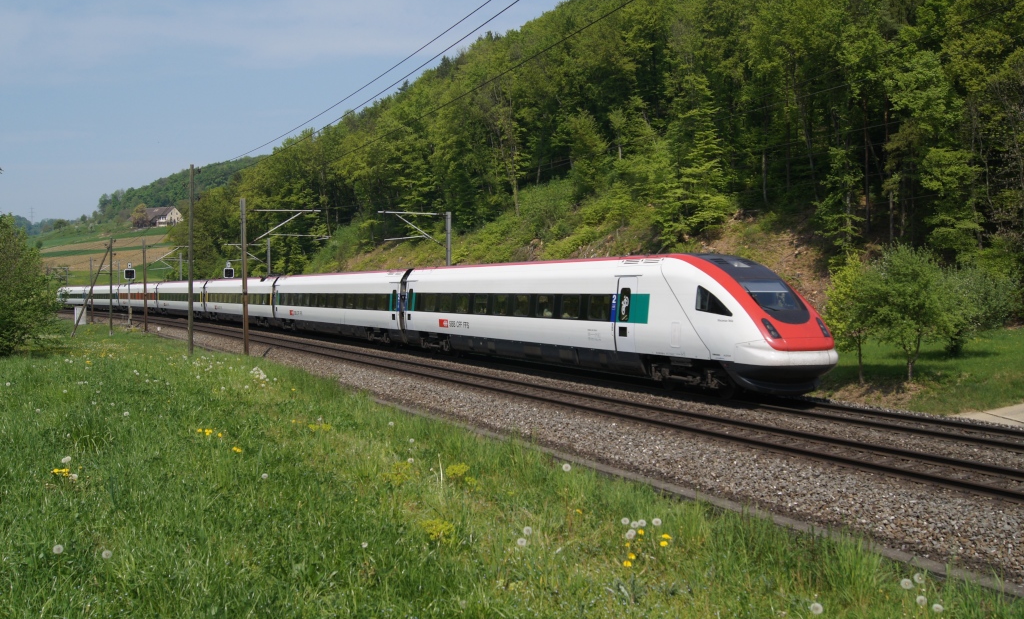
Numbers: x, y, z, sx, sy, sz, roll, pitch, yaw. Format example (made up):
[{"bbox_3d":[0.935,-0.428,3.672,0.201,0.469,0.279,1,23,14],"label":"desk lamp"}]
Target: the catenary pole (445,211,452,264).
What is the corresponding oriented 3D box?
[{"bbox_3d":[-3.436,-1.449,55.674,0.240,7.700,0.240,-1,1,-26],"label":"catenary pole"}]

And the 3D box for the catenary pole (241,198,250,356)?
[{"bbox_3d":[-13.581,-1.639,52.025,0.240,8.100,0.240,-2,1,-26],"label":"catenary pole"}]

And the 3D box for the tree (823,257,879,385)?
[{"bbox_3d":[10.202,0.298,30.463,1.950,3.820,1.950,0,1,0],"label":"tree"}]

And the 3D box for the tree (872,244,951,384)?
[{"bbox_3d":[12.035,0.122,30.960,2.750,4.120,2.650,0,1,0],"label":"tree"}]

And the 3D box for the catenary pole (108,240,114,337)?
[{"bbox_3d":[-30.916,-1.757,79.073,0.250,7.560,0.250,-1,1,-26],"label":"catenary pole"}]

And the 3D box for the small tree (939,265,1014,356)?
[{"bbox_3d":[18.035,0.020,39.966,3.200,3.560,3.000,0,1,0],"label":"small tree"}]

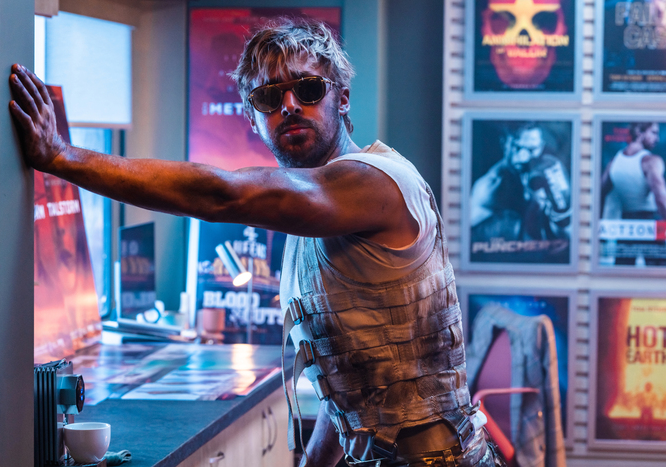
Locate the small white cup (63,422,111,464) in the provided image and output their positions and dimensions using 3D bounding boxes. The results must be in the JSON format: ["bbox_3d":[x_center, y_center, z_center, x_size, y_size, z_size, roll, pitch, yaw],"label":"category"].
[{"bbox_3d":[-0.421,0.361,3.500,0.081,0.062,0.081,1,4,0],"label":"small white cup"}]

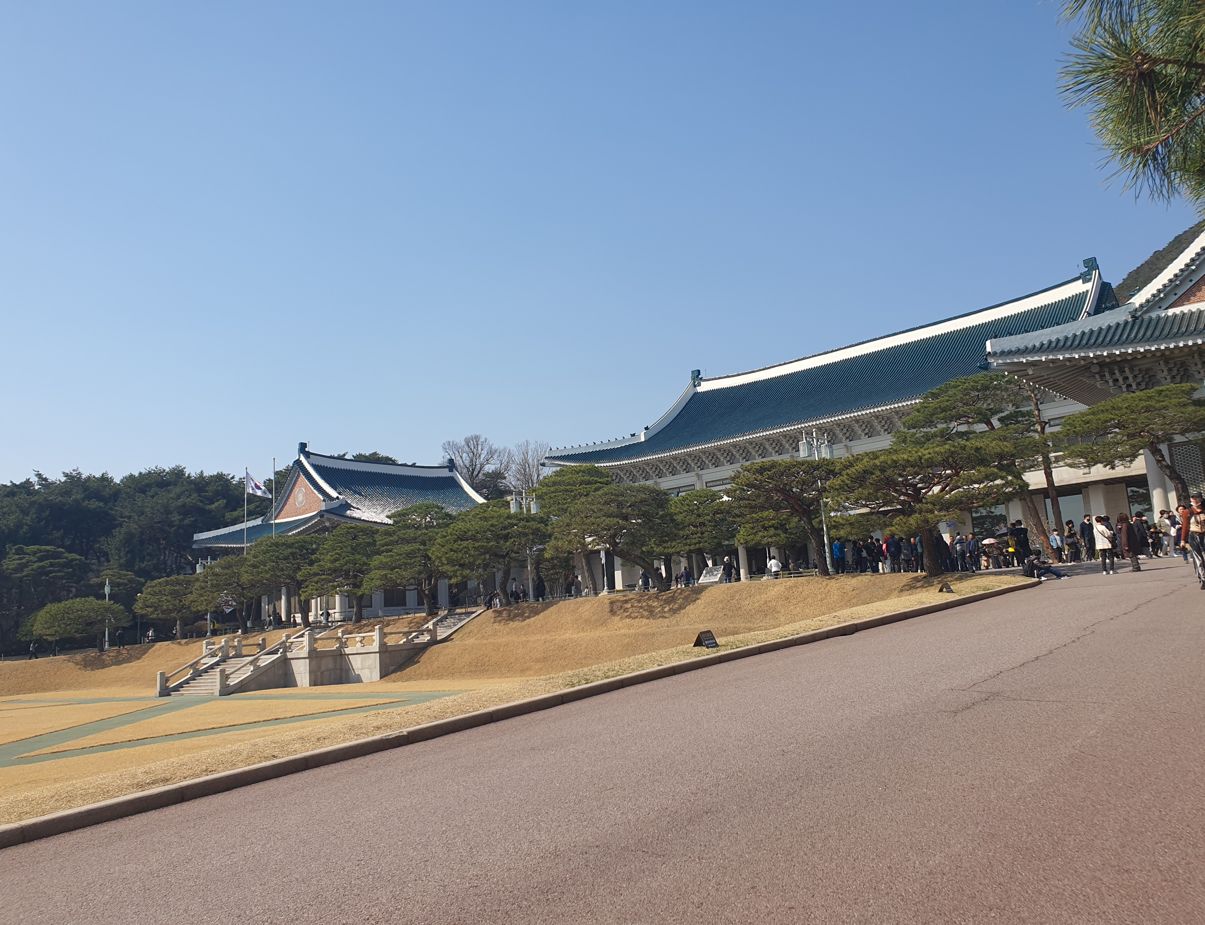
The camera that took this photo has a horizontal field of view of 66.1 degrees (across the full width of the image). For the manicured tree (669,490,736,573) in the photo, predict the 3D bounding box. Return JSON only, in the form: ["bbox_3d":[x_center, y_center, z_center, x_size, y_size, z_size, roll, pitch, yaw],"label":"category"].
[{"bbox_3d":[4.962,3.785,45.464,3.700,4.920,3.700,-12,-13,39],"label":"manicured tree"}]

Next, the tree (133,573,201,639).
[{"bbox_3d":[-35.527,11.880,76.252,5.340,5.420,4.810,0,-11,-25],"label":"tree"}]

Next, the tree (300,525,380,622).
[{"bbox_3d":[-17.502,7.445,62.199,5.380,6.570,4.850,-1,-11,-16],"label":"tree"}]

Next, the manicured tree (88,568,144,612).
[{"bbox_3d":[-51.000,15.323,97.044,5.500,8.500,5.000,1,-11,-28],"label":"manicured tree"}]

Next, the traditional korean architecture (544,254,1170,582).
[{"bbox_3d":[30.671,-1.407,103.445,65.000,30.200,42.000,-12,-13,39],"label":"traditional korean architecture"}]

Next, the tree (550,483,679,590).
[{"bbox_3d":[0.508,3.498,41.988,5.500,4.970,5.000,-4,-10,-1],"label":"tree"}]

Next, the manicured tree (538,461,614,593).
[{"bbox_3d":[-1.163,3.448,45.979,4.300,6.680,4.300,-12,-13,39],"label":"manicured tree"}]

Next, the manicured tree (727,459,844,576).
[{"bbox_3d":[7.259,2.232,36.990,4.600,4.760,4.400,-12,-13,39],"label":"manicured tree"}]

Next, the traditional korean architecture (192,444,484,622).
[{"bbox_3d":[-23.750,7.902,99.629,24.000,18.500,30.000,-12,-13,39],"label":"traditional korean architecture"}]

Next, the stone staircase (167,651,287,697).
[{"bbox_3d":[-17.513,9.726,42.734,5.400,1.750,3.000,-12,-13,39],"label":"stone staircase"}]

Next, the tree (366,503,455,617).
[{"bbox_3d":[-11.689,6.020,57.562,5.780,6.980,5.210,-2,-10,-12],"label":"tree"}]

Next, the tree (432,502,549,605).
[{"bbox_3d":[-6.346,5.202,53.229,6.690,5.880,6.020,-3,-10,-7],"label":"tree"}]

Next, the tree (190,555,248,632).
[{"bbox_3d":[-28.975,10.005,70.617,4.570,5.840,4.120,0,-11,-22],"label":"tree"}]

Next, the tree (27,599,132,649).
[{"bbox_3d":[-47.478,14.696,84.094,8.330,4.730,7.490,1,-12,-29],"label":"tree"}]

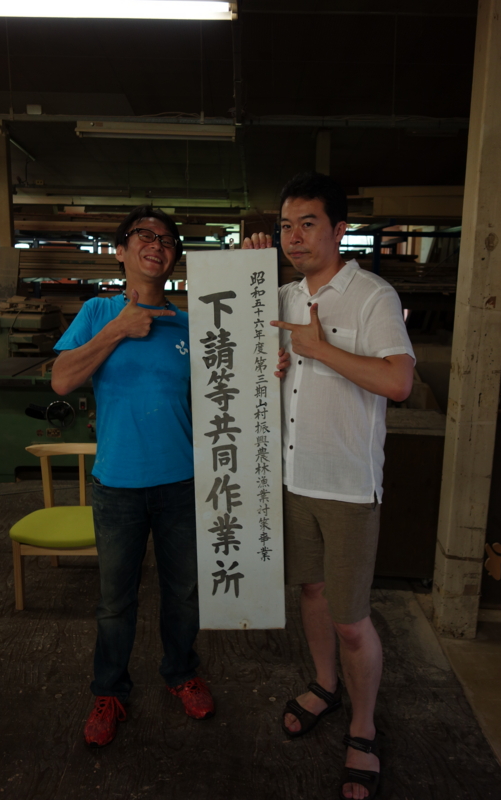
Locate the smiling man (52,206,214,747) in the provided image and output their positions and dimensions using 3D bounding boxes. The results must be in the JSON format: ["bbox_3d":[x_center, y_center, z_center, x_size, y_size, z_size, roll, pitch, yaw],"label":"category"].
[{"bbox_3d":[-0.374,0.252,2.215,0.540,1.730,0.420,0,11,-4],"label":"smiling man"}]

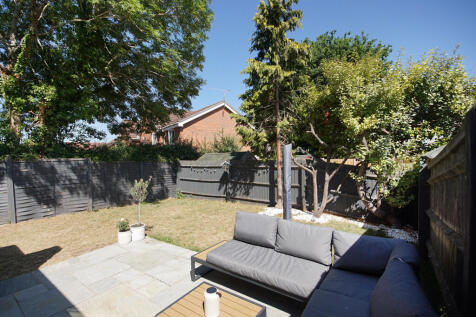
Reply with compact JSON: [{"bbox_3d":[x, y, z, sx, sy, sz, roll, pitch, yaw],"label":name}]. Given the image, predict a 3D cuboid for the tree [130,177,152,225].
[{"bbox_3d":[-2.180,0.965,4.470,0.490,1.080,0.480,0,-2,0],"label":"tree"}]

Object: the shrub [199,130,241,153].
[{"bbox_3d":[-1.100,0.250,12.000,2.600,3.600,2.200,0,-2,0],"label":"shrub"}]

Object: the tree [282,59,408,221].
[{"bbox_3d":[3.360,-0.660,6.200,3.800,5.060,3.200,0,-2,0],"label":"tree"}]

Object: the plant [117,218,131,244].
[{"bbox_3d":[-2.430,1.540,4.250,0.295,0.520,0.295,0,-2,0],"label":"plant"}]

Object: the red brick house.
[{"bbox_3d":[-4.800,-1.350,20.000,11.000,7.400,8.500,1,-2,-29],"label":"red brick house"}]

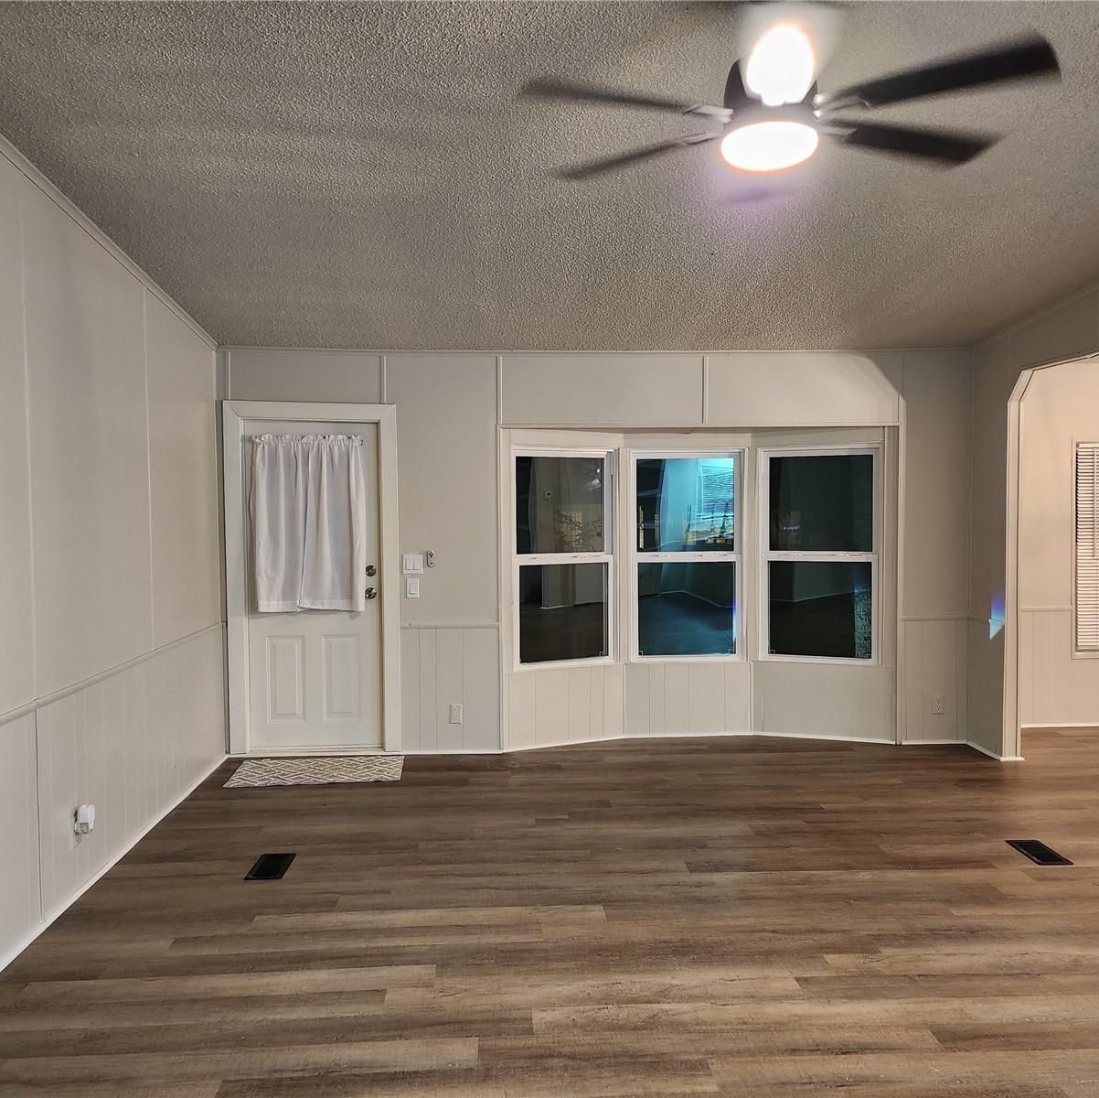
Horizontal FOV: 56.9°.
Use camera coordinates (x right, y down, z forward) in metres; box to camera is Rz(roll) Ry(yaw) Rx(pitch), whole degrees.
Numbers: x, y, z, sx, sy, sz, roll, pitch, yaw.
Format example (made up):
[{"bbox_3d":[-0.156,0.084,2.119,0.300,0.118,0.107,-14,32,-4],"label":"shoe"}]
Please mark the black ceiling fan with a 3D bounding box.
[{"bbox_3d":[0.560,-1.207,2.583,1.280,0.400,1.320,-1,2,-3],"label":"black ceiling fan"}]

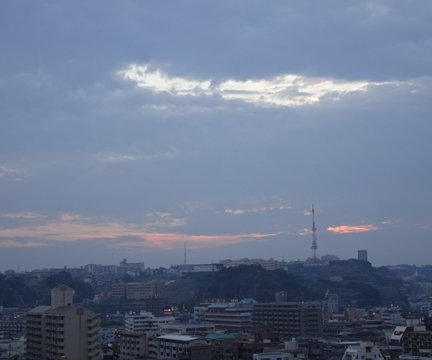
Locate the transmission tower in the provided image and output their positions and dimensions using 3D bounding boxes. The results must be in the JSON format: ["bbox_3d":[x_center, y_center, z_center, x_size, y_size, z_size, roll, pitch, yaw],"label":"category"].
[{"bbox_3d":[195.343,105.108,1650.000,15.000,113.000,15.000,-2,-8,7],"label":"transmission tower"}]

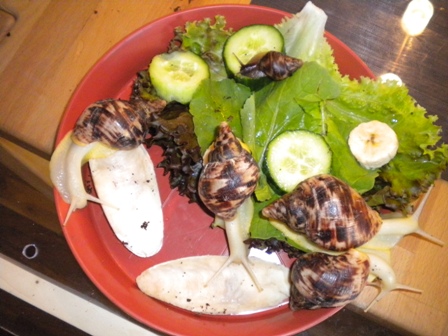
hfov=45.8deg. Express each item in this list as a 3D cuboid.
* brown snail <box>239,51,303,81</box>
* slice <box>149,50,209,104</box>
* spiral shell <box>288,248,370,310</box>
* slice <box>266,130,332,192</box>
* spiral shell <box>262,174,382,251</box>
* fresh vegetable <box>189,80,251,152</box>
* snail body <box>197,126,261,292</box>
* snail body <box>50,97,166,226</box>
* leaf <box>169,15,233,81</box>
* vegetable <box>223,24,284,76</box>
[{"bbox_3d":[0.034,-0.076,0.397,0.046,0.019,0.020,-7,76,-2],"label":"brown snail"},{"bbox_3d":[-0.035,-0.071,0.415,0.045,0.015,0.045,0,61,-5],"label":"slice"},{"bbox_3d":[0.074,0.078,0.369,0.059,0.041,0.043,-24,77,-6],"label":"spiral shell"},{"bbox_3d":[0.055,-0.005,0.392,0.046,0.012,0.046,0,77,-4],"label":"slice"},{"bbox_3d":[0.069,0.032,0.376,0.082,0.043,0.048,7,76,2],"label":"spiral shell"},{"bbox_3d":[-0.004,-0.040,0.409,0.045,0.014,0.056,0,76,0],"label":"fresh vegetable"},{"bbox_3d":[0.005,0.028,0.389,0.045,0.042,0.118,-3,76,-1],"label":"snail body"},{"bbox_3d":[-0.088,-0.006,0.394,0.060,0.042,0.108,32,78,8],"label":"snail body"},{"bbox_3d":[-0.019,-0.096,0.425,0.050,0.020,0.053,0,76,0],"label":"leaf"},{"bbox_3d":[0.023,-0.092,0.417,0.046,0.017,0.046,0,75,-2],"label":"vegetable"}]

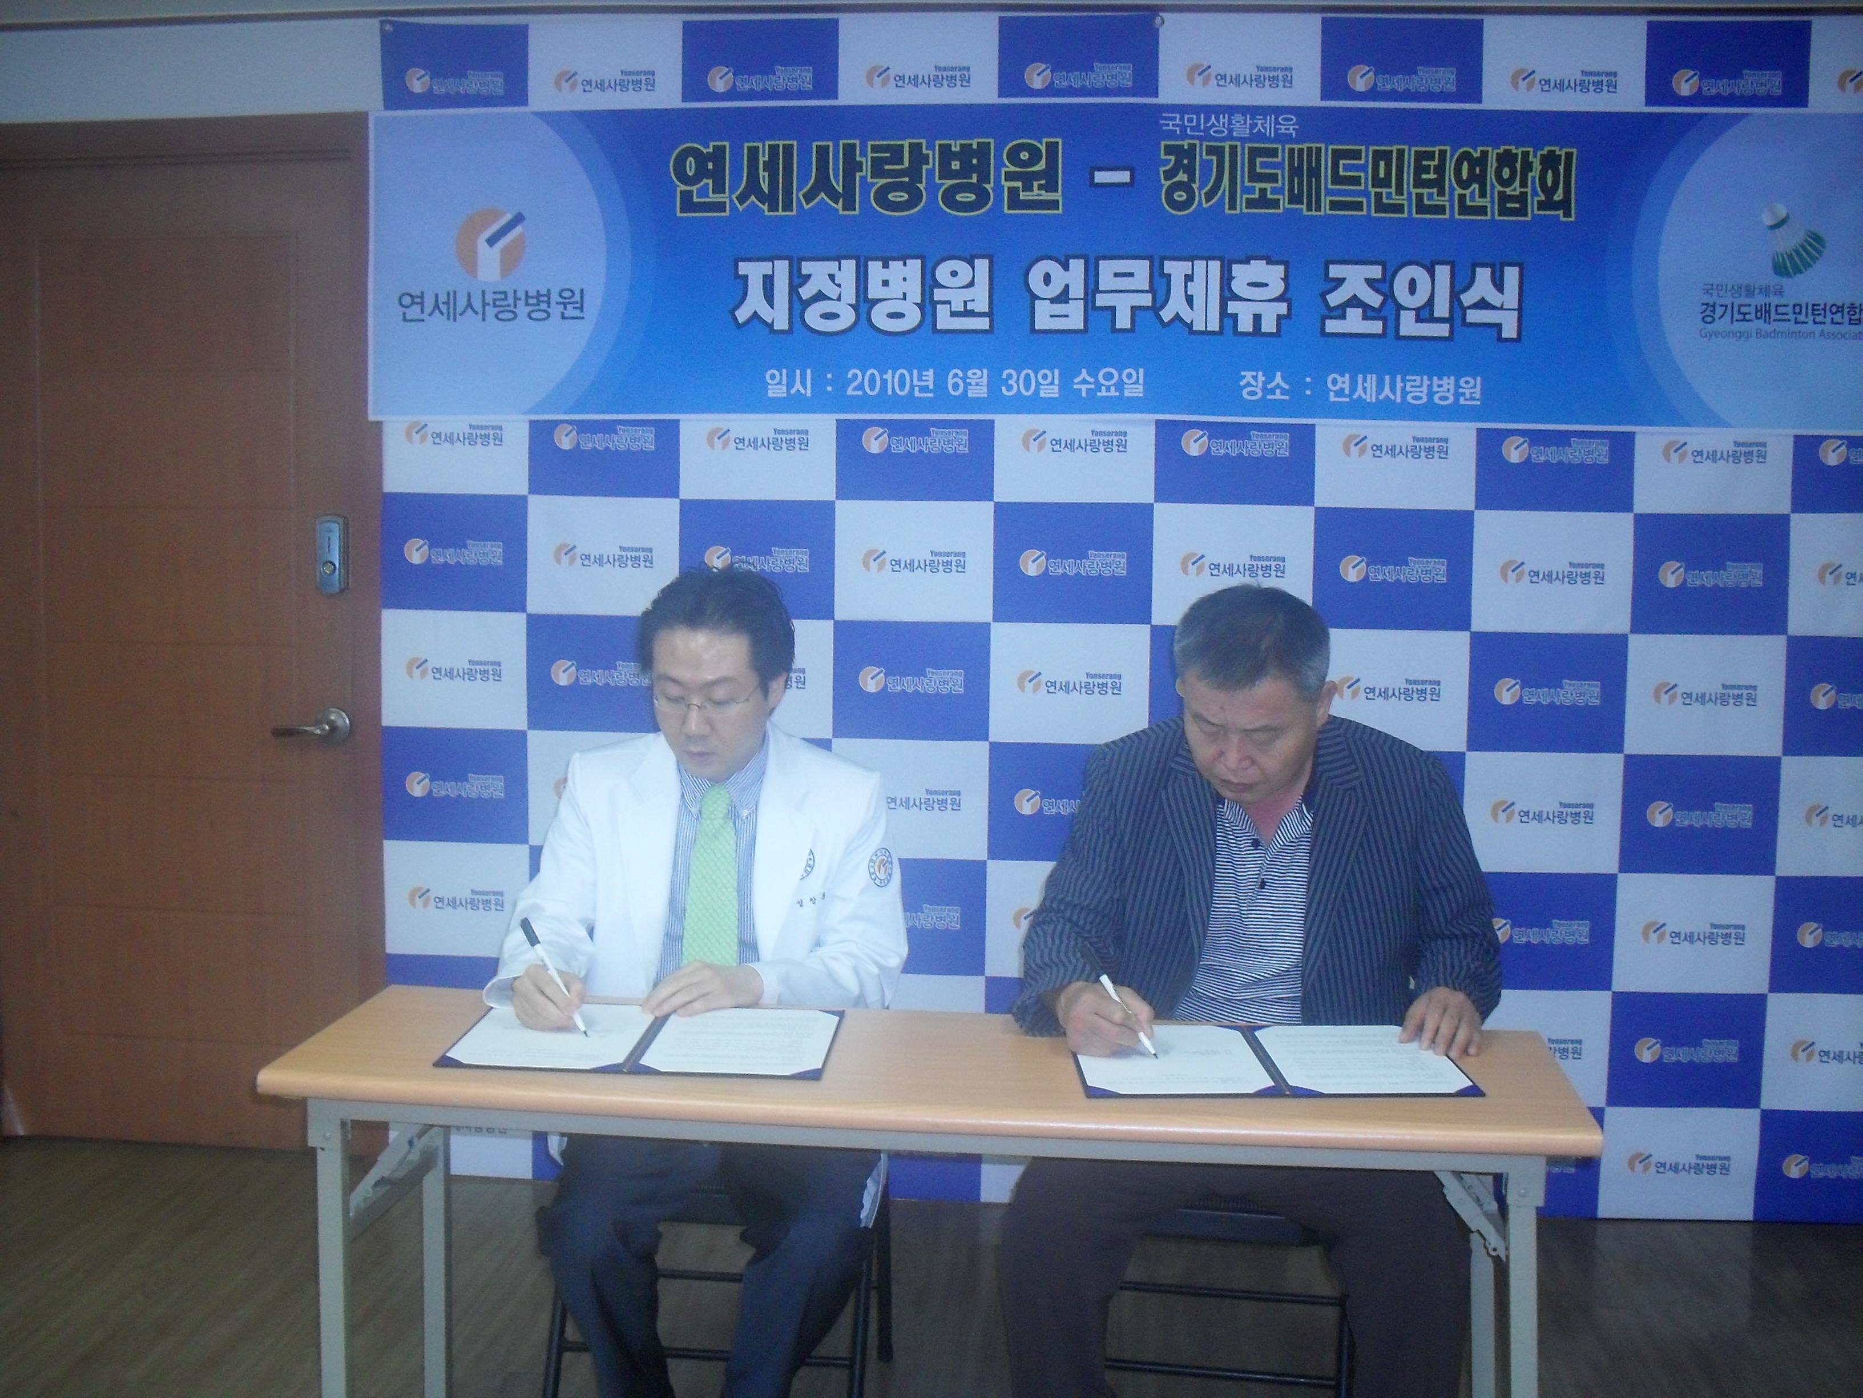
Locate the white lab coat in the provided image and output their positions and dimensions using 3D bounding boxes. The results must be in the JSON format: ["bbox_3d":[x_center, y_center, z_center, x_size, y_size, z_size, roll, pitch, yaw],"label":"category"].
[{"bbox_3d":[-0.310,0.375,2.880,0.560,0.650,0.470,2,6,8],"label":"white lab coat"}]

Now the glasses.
[{"bbox_3d":[-0.272,-0.016,2.680,0.137,0.041,0.140,0,20,20],"label":"glasses"}]

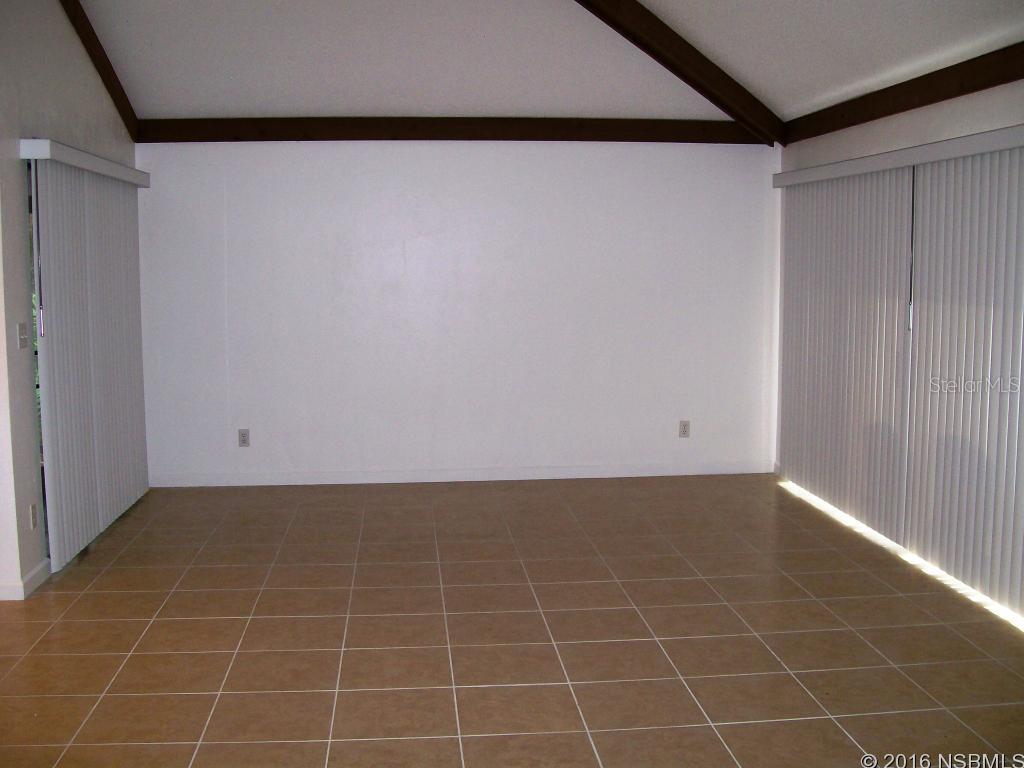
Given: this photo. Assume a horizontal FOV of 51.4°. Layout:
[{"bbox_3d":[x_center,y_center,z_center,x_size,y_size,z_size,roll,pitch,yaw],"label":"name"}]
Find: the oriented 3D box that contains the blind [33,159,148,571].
[{"bbox_3d":[-2.224,-0.177,5.748,0.070,1.925,1.910,-1,6,-5],"label":"blind"}]

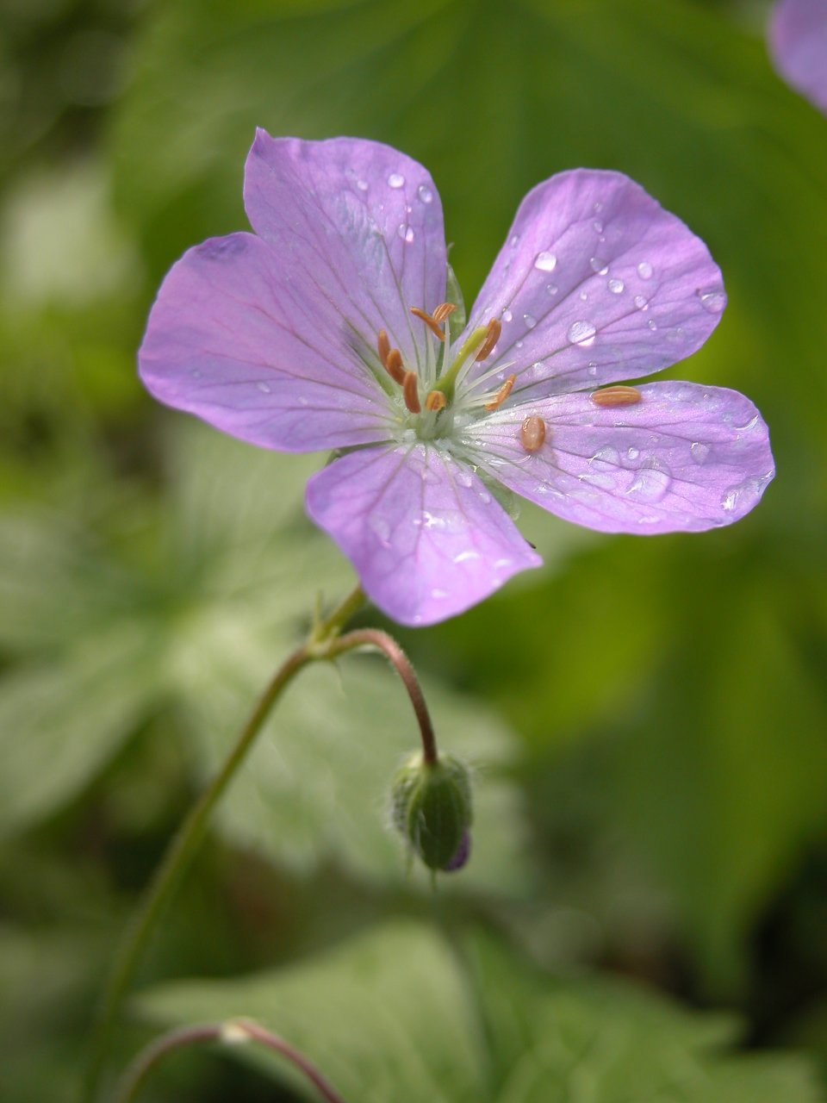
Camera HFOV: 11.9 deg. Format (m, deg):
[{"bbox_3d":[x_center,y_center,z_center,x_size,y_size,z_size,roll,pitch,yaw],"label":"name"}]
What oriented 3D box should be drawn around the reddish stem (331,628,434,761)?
[{"bbox_3d":[-0.002,0.008,0.222,0.006,0.008,0.002,0,25,0],"label":"reddish stem"}]

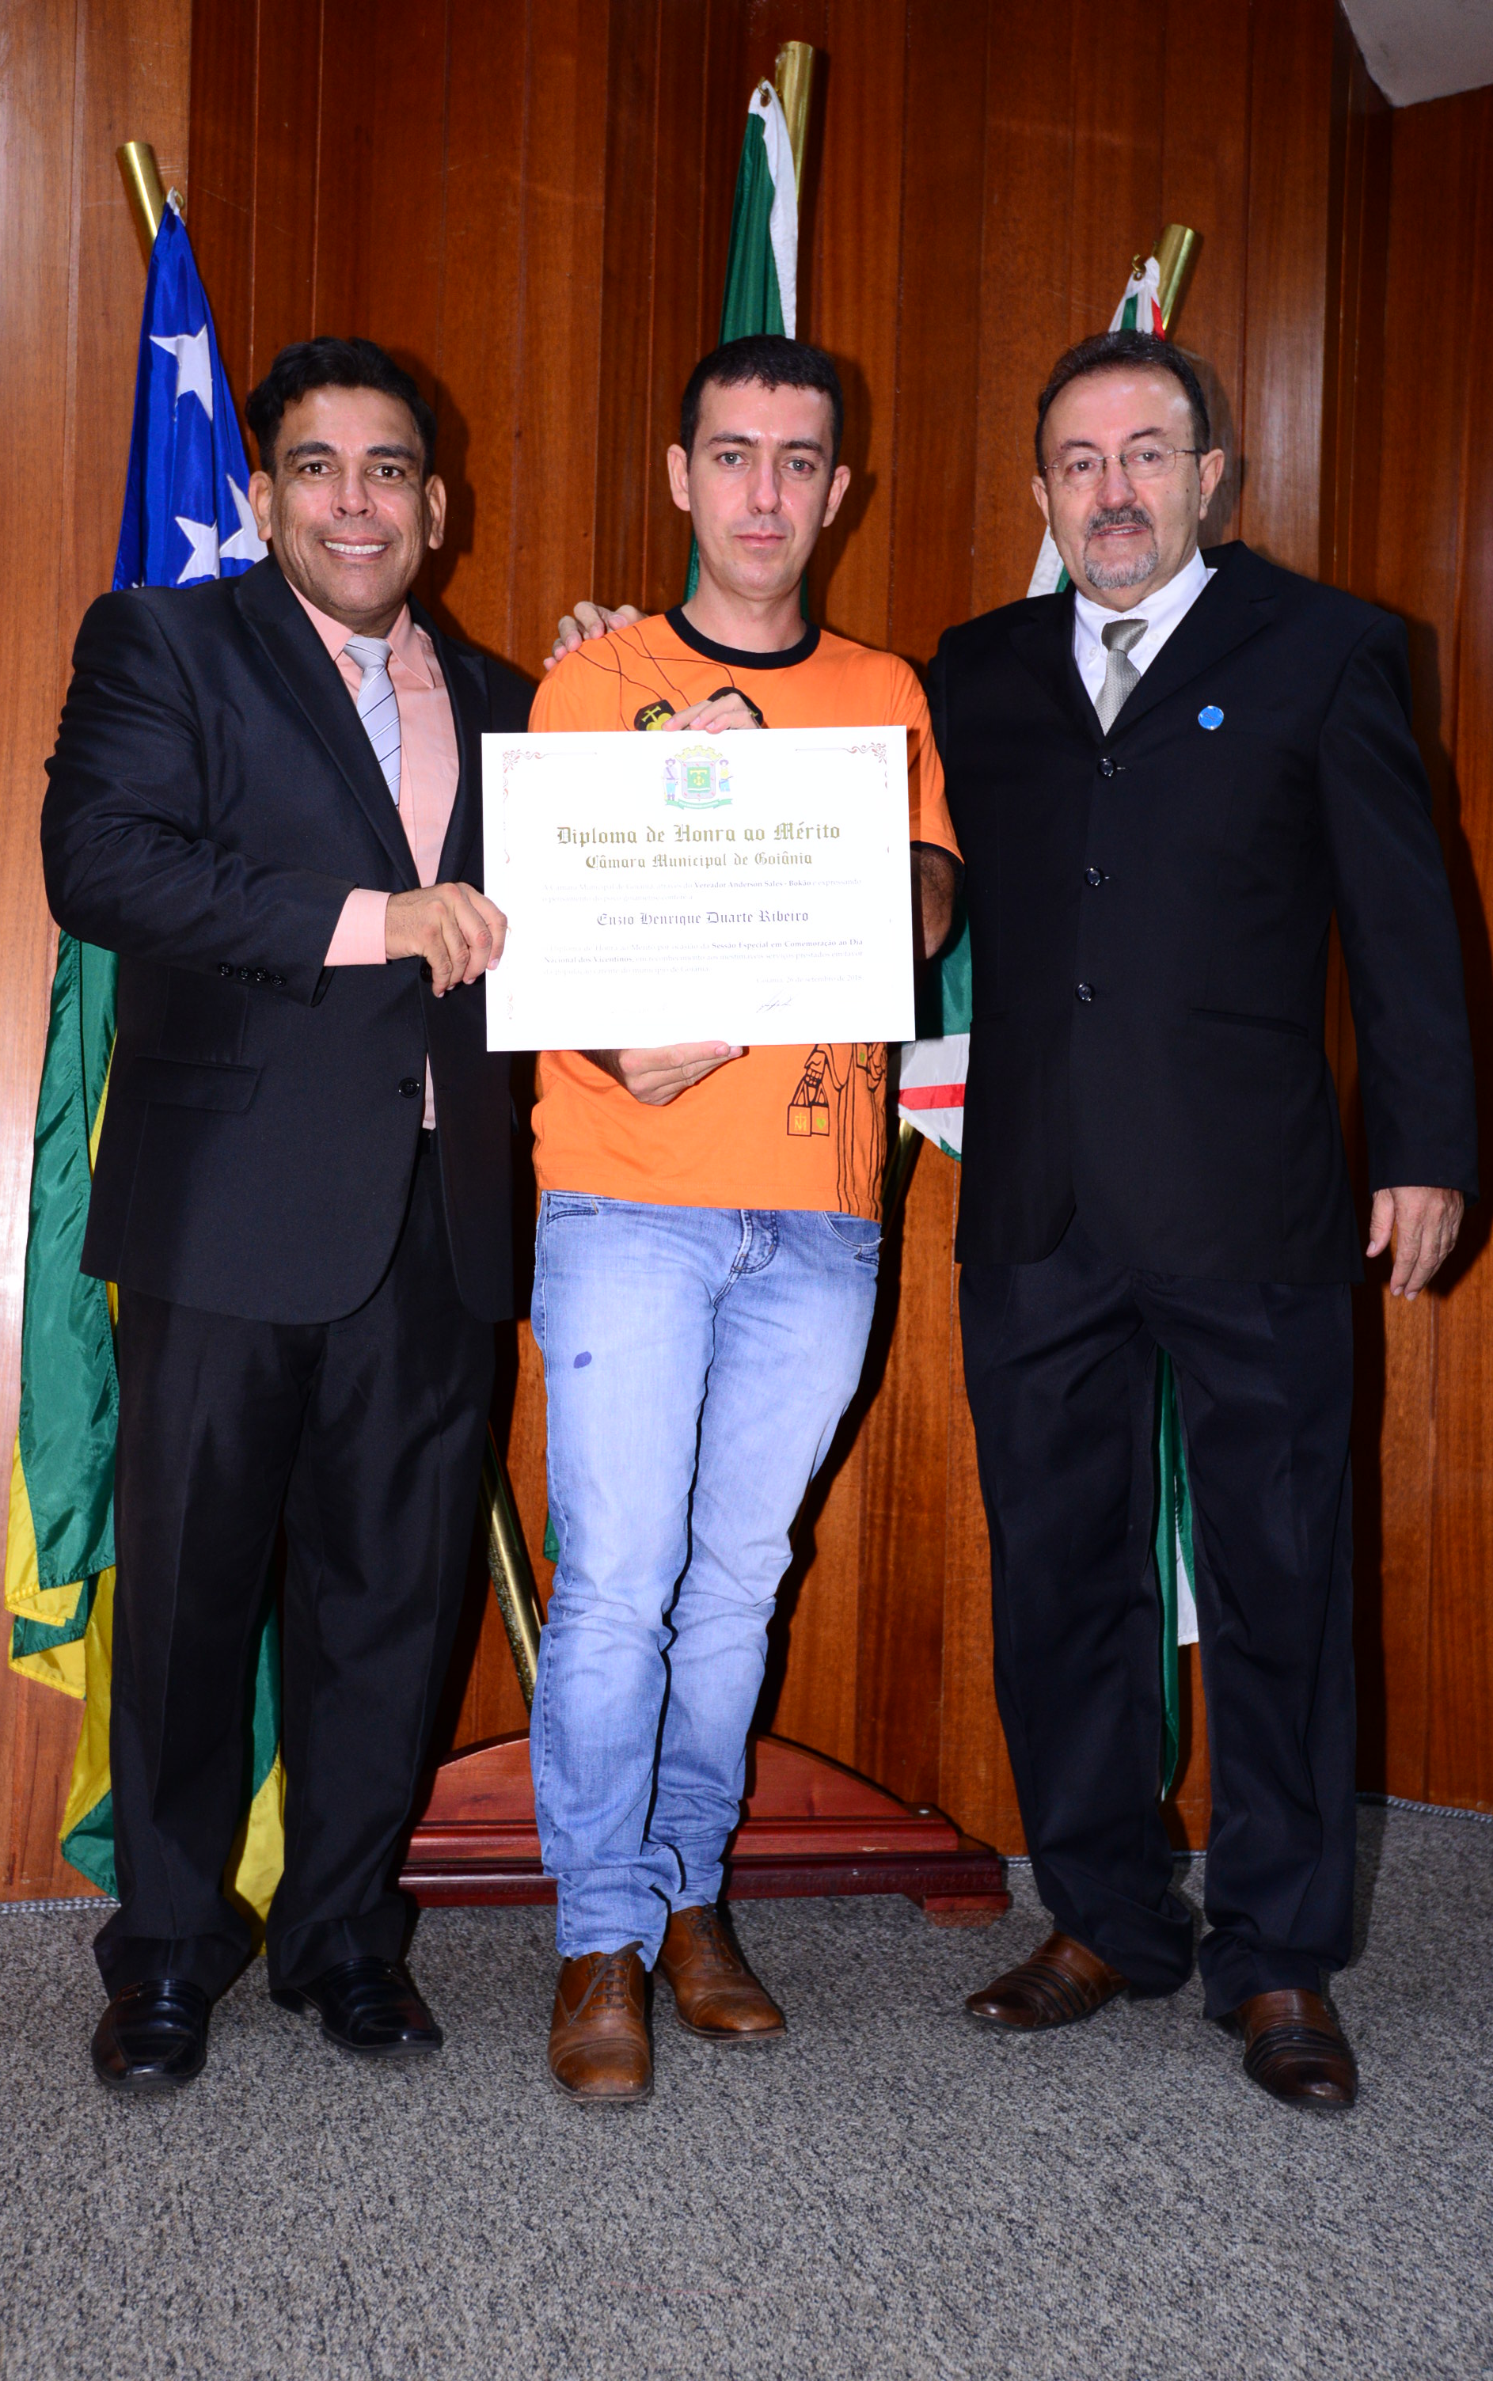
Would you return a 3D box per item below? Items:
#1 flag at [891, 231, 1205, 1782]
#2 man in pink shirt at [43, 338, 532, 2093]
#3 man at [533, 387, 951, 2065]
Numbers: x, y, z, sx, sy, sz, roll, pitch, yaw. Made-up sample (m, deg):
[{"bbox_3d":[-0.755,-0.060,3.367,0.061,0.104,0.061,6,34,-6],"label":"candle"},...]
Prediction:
[{"bbox_3d":[0.379,-0.204,2.800,0.380,1.860,0.220,2,0,-6],"label":"flag"},{"bbox_3d":[-0.463,-0.006,2.335,0.510,1.686,0.420,1,0,-22],"label":"man in pink shirt"},{"bbox_3d":[-0.009,-0.013,2.355,0.470,1.724,0.440,1,0,-7],"label":"man"}]

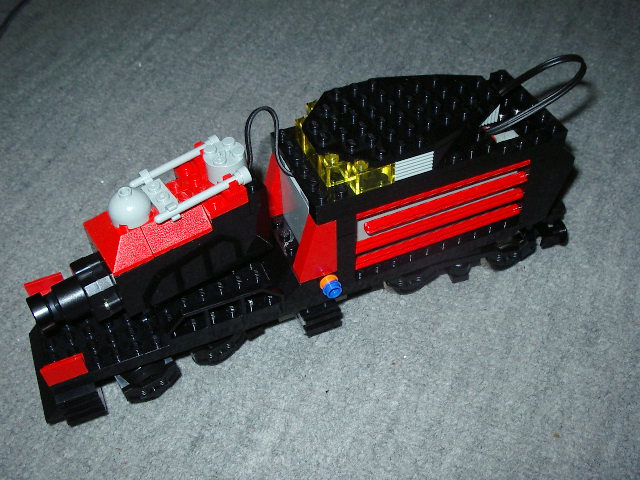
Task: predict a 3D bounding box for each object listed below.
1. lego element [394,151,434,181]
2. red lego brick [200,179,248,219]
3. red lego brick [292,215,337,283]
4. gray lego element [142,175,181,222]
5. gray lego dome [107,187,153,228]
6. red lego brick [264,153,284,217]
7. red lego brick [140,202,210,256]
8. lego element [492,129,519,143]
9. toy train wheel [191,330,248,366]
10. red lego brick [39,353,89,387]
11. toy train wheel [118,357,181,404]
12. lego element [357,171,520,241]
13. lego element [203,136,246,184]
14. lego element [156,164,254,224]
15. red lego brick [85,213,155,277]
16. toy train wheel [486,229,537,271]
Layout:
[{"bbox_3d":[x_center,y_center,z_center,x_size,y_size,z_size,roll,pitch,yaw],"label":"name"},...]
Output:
[{"bbox_3d":[0.034,-0.030,0.263,0.016,0.010,0.008,-18,48,-14],"label":"lego element"},{"bbox_3d":[-0.036,-0.017,0.264,0.016,0.011,0.008,-26,51,-21],"label":"red lego brick"},{"bbox_3d":[-0.002,0.002,0.276,0.016,0.029,0.008,-18,48,-15],"label":"red lego brick"},{"bbox_3d":[-0.060,-0.016,0.264,0.008,0.006,0.028,-26,50,-21],"label":"gray lego element"},{"bbox_3d":[-0.071,-0.013,0.258,0.016,0.011,0.016,-2,46,2],"label":"gray lego dome"},{"bbox_3d":[-0.018,-0.024,0.302,0.016,0.029,0.008,-18,48,-15],"label":"red lego brick"},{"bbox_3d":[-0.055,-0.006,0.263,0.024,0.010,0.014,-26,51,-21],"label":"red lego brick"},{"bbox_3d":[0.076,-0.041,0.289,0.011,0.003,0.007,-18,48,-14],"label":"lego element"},{"bbox_3d":[-0.044,0.045,0.297,0.025,0.017,0.009,-26,51,-21],"label":"toy train wheel"},{"bbox_3d":[-0.096,0.049,0.265,0.016,0.006,0.008,-18,48,-14],"label":"red lego brick"},{"bbox_3d":[-0.069,0.058,0.285,0.025,0.017,0.009,-26,51,-21],"label":"toy train wheel"},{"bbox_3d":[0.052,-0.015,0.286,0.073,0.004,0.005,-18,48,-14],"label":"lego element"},{"bbox_3d":[-0.037,-0.030,0.272,0.016,0.011,0.016,-2,46,2],"label":"lego element"},{"bbox_3d":[-0.043,-0.016,0.260,0.040,0.006,0.006,-29,51,-17],"label":"lego element"},{"bbox_3d":[-0.076,-0.003,0.261,0.016,0.010,0.032,-26,51,-21],"label":"red lego brick"},{"bbox_3d":[0.087,0.005,0.330,0.025,0.017,0.009,-15,47,-12],"label":"toy train wheel"}]

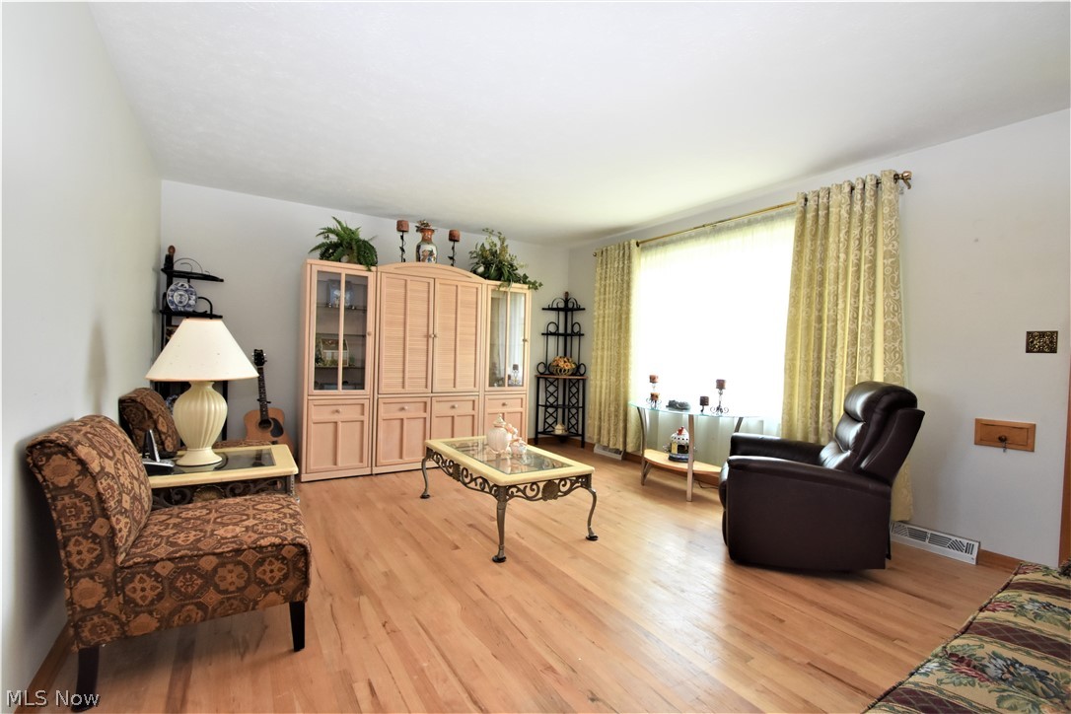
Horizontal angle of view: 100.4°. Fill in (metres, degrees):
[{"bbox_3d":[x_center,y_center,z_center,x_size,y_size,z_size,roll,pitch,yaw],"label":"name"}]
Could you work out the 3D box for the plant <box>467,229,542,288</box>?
[{"bbox_3d":[-0.349,-1.041,4.900,0.850,0.580,0.470,1,1,-34],"label":"plant"}]

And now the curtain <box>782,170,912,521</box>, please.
[{"bbox_3d":[2.088,-0.098,3.033,0.130,2.205,0.820,1,1,-34],"label":"curtain"}]

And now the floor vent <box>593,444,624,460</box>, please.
[{"bbox_3d":[0.803,1.028,4.895,0.065,0.112,0.414,1,1,-35],"label":"floor vent"}]

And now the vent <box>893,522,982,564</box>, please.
[{"bbox_3d":[2.367,1.097,2.669,0.065,0.123,0.405,1,1,-35],"label":"vent"}]

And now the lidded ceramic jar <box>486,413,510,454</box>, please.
[{"bbox_3d":[-0.253,0.528,3.105,0.180,0.260,0.170,2,1,0],"label":"lidded ceramic jar"}]

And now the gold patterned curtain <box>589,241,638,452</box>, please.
[{"bbox_3d":[0.813,-0.093,4.801,0.120,2.173,0.630,1,1,-35],"label":"gold patterned curtain"}]

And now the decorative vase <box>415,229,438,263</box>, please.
[{"bbox_3d":[-1.077,-1.042,4.427,0.210,0.455,0.210,1,1,-34],"label":"decorative vase"}]

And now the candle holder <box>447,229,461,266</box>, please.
[{"bbox_3d":[-0.842,-1.060,4.585,0.120,0.480,0.120,1,1,-34],"label":"candle holder"}]

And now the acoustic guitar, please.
[{"bbox_3d":[-2.422,0.443,3.982,0.395,1.030,0.120,-5,-4,-31],"label":"acoustic guitar"}]

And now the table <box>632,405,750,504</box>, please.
[{"bbox_3d":[1.172,0.767,3.692,0.426,0.683,1.109,1,1,-35],"label":"table"}]

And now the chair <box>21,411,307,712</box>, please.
[{"bbox_3d":[-1.291,0.643,1.683,0.728,0.834,0.549,1,1,-30],"label":"chair"}]

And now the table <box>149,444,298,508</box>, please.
[{"bbox_3d":[-1.580,0.794,2.195,0.670,0.560,0.610,1,1,-34],"label":"table"}]

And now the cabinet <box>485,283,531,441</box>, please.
[{"bbox_3d":[-0.429,0.137,4.859,0.566,1.814,0.448,1,1,-35],"label":"cabinet"}]

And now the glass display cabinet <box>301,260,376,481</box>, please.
[{"bbox_3d":[-1.785,0.117,4.019,0.580,1.850,0.410,1,1,-34],"label":"glass display cabinet"}]

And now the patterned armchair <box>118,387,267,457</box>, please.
[{"bbox_3d":[-2.022,0.616,2.765,0.740,0.875,0.590,1,1,-34],"label":"patterned armchair"}]

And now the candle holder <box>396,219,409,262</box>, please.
[{"bbox_3d":[-1.280,-1.068,4.290,0.120,0.480,0.120,1,1,-34],"label":"candle holder"}]

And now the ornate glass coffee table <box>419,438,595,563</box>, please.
[{"bbox_3d":[-0.252,0.874,3.081,0.675,0.450,1.240,1,1,-34],"label":"ornate glass coffee table"}]

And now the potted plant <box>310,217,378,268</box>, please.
[{"bbox_3d":[-1.672,-0.987,3.904,0.565,0.427,0.460,1,1,-35],"label":"potted plant"}]

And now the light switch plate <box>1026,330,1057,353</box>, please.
[{"bbox_3d":[2.645,-0.075,2.332,0.010,0.117,0.110,1,1,-35],"label":"light switch plate"}]

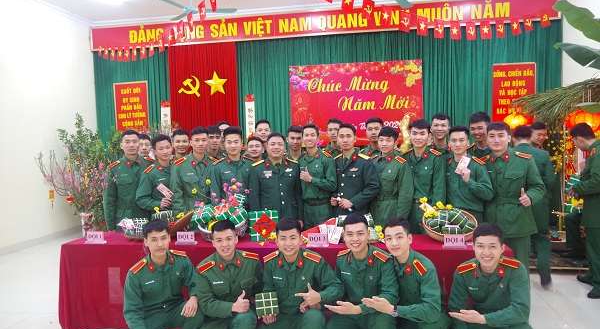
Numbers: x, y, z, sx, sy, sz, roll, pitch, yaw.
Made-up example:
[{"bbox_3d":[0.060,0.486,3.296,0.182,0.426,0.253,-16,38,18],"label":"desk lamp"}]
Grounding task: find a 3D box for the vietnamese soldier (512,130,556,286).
[{"bbox_3d":[2.420,0.436,4.734,0.510,1.690,0.420,-1,2,12],"label":"vietnamese soldier"}]

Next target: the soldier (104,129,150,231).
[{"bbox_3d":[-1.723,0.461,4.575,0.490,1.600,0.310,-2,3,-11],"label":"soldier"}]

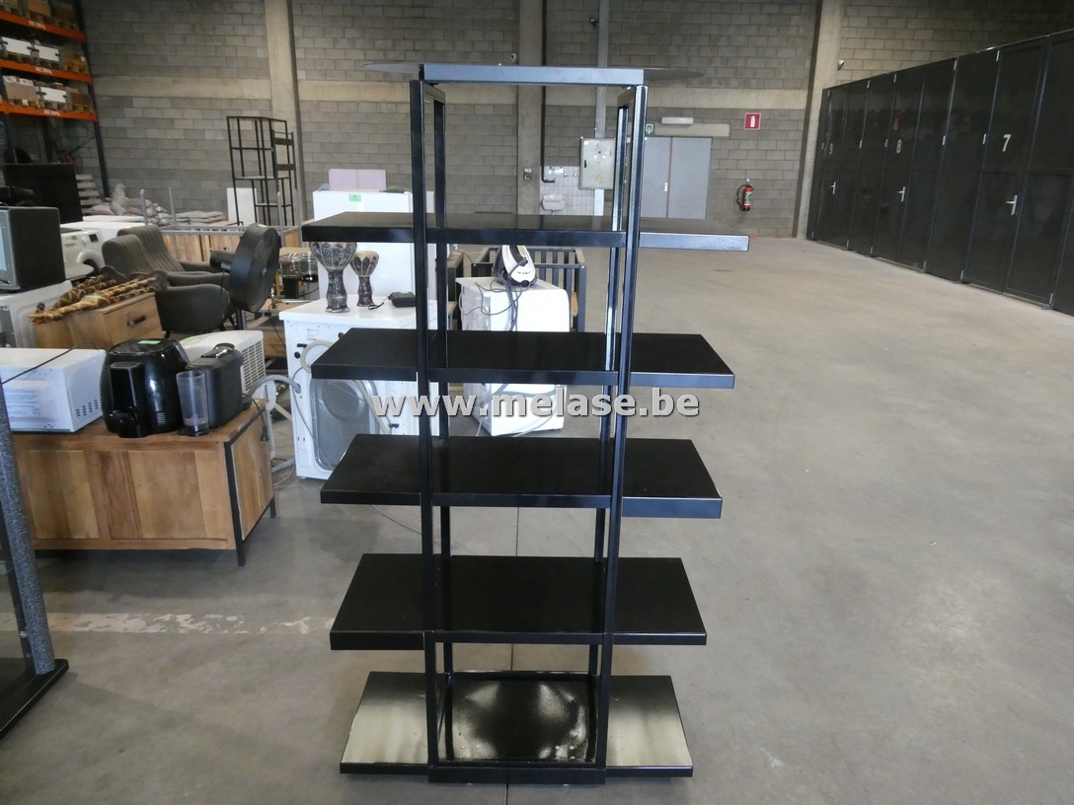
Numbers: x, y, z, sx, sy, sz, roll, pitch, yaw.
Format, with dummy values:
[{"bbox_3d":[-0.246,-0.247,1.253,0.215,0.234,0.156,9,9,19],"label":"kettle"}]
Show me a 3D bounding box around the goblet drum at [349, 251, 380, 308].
[{"bbox_3d":[-0.894,-0.640,3.854,0.155,0.270,0.155,0,18,-1],"label":"goblet drum"}]

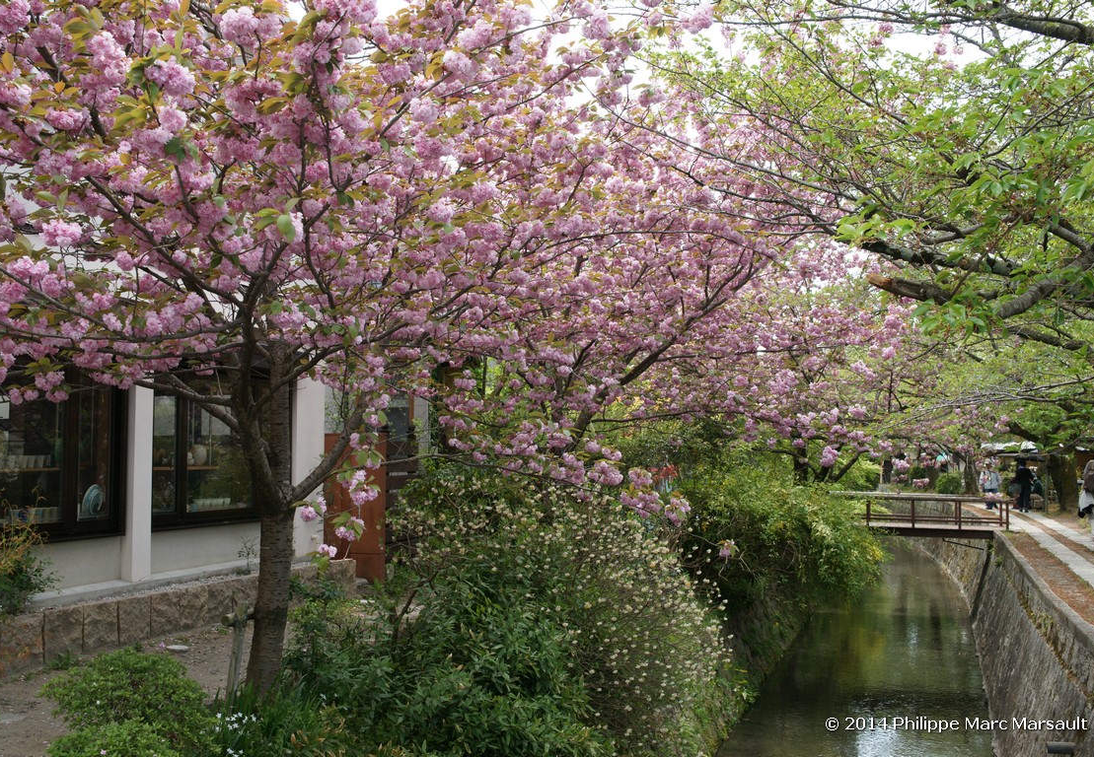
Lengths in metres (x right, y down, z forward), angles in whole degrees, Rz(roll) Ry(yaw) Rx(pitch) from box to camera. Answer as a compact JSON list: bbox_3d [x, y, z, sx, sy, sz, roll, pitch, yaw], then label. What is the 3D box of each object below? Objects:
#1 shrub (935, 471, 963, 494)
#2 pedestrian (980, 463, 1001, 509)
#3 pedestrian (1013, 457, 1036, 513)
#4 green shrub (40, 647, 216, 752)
[{"bbox_3d":[18.592,4.935,51.000,1.200,1.120,1.150,-2,-5,22],"label":"shrub"},{"bbox_3d":[14.653,3.506,36.500,0.620,1.680,0.420,-2,-5,21],"label":"pedestrian"},{"bbox_3d":[14.703,3.314,34.000,0.580,1.640,0.420,-4,-6,38],"label":"pedestrian"},{"bbox_3d":[-2.127,1.629,5.600,0.900,0.500,0.850,1,-5,-18],"label":"green shrub"}]

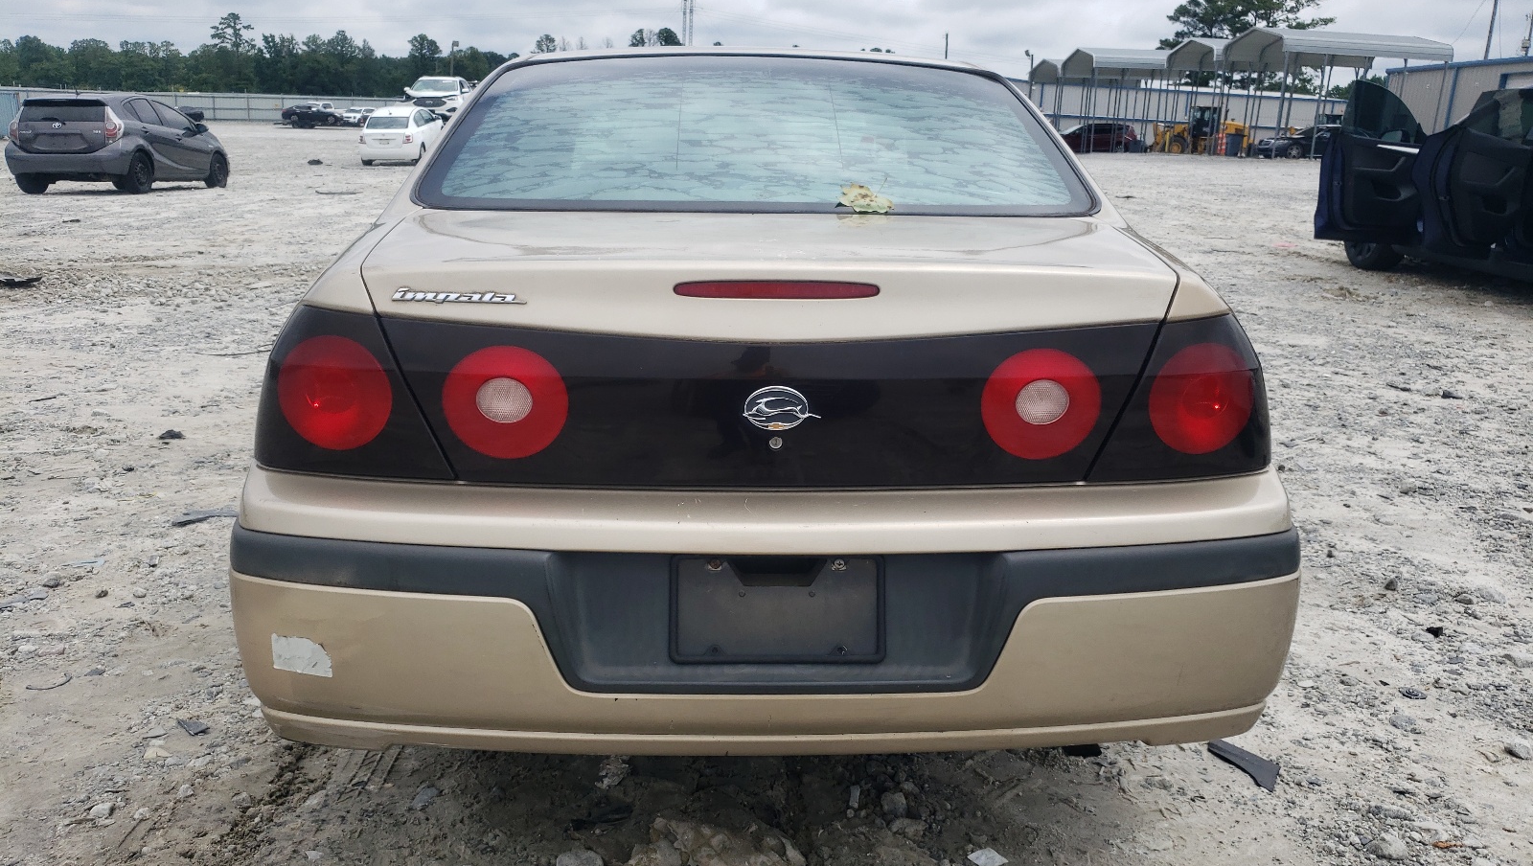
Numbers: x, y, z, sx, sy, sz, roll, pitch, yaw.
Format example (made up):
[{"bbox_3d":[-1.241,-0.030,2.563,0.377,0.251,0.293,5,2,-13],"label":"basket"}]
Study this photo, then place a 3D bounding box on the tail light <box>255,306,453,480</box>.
[{"bbox_3d":[-0.655,-0.062,1.800,0.400,0.250,0.230,2,15,5],"label":"tail light"}]

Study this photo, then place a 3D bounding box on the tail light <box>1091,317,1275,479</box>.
[{"bbox_3d":[0.675,-0.064,1.875,0.390,0.250,0.230,-3,15,-12],"label":"tail light"}]

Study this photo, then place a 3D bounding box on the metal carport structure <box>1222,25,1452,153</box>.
[{"bbox_3d":[25.400,-15.300,52.200,7.300,5.600,6.900,2,15,0],"label":"metal carport structure"}]

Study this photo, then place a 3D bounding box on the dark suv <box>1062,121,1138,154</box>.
[{"bbox_3d":[18.200,-16.400,64.300,4.800,1.720,1.880,-1,15,-5],"label":"dark suv"}]

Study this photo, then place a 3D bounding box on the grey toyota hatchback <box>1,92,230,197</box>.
[{"bbox_3d":[-9.840,-4.490,17.780,1.695,1.450,3.995,0,15,-1],"label":"grey toyota hatchback"}]

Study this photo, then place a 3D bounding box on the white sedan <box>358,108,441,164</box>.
[{"bbox_3d":[-10.950,-8.830,34.300,1.770,1.500,4.500,-1,18,-4],"label":"white sedan"}]

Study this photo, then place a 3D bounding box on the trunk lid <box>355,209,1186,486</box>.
[{"bbox_3d":[0.000,-0.176,1.970,1.320,0.390,0.620,-1,15,-3],"label":"trunk lid"}]

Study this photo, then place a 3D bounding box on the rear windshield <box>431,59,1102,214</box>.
[{"bbox_3d":[-0.028,-0.634,2.388,1.320,0.140,0.710,-1,42,-3],"label":"rear windshield"}]

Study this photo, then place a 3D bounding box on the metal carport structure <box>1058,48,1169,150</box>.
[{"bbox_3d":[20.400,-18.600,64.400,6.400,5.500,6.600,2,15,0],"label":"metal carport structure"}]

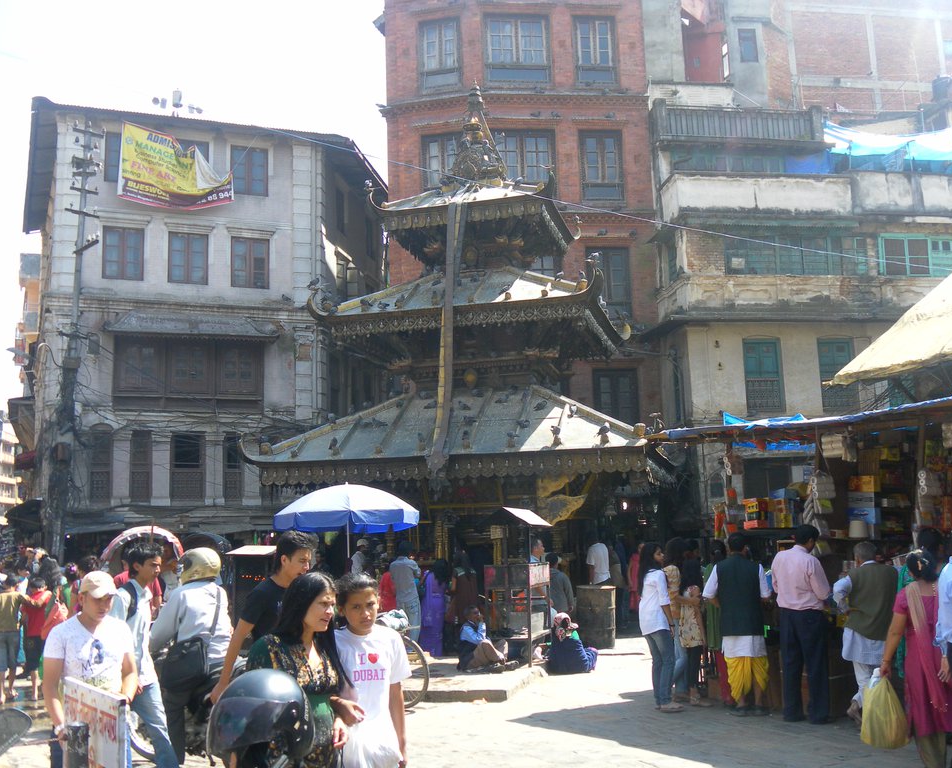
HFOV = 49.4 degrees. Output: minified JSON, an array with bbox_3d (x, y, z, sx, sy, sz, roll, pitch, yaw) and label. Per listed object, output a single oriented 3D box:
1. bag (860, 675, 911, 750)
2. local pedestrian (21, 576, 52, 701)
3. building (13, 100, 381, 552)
[{"bbox_3d":[2.448,1.964,6.190,0.300,0.440,0.220,-6,-11,22],"label":"bag"},{"bbox_3d":[-5.117,2.978,12.080,0.370,1.400,0.260,0,-10,-10],"label":"local pedestrian"},{"bbox_3d":[-7.304,0.211,26.938,7.746,12.019,8.500,2,-10,-19],"label":"building"}]

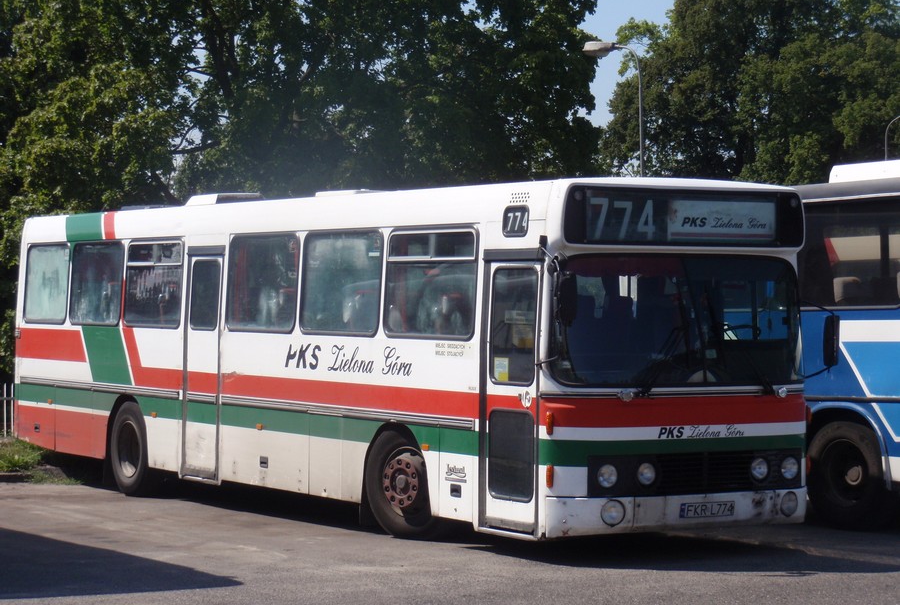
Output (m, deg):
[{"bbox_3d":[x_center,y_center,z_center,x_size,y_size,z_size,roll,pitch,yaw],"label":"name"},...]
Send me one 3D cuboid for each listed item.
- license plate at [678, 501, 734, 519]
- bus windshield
[{"bbox_3d":[1.964,1.583,16.444,0.520,0.114,0.020,1,0,-32],"label":"license plate"},{"bbox_3d":[1.873,0.145,16.557,2.350,1.014,0.280,1,0,-32],"label":"bus windshield"}]

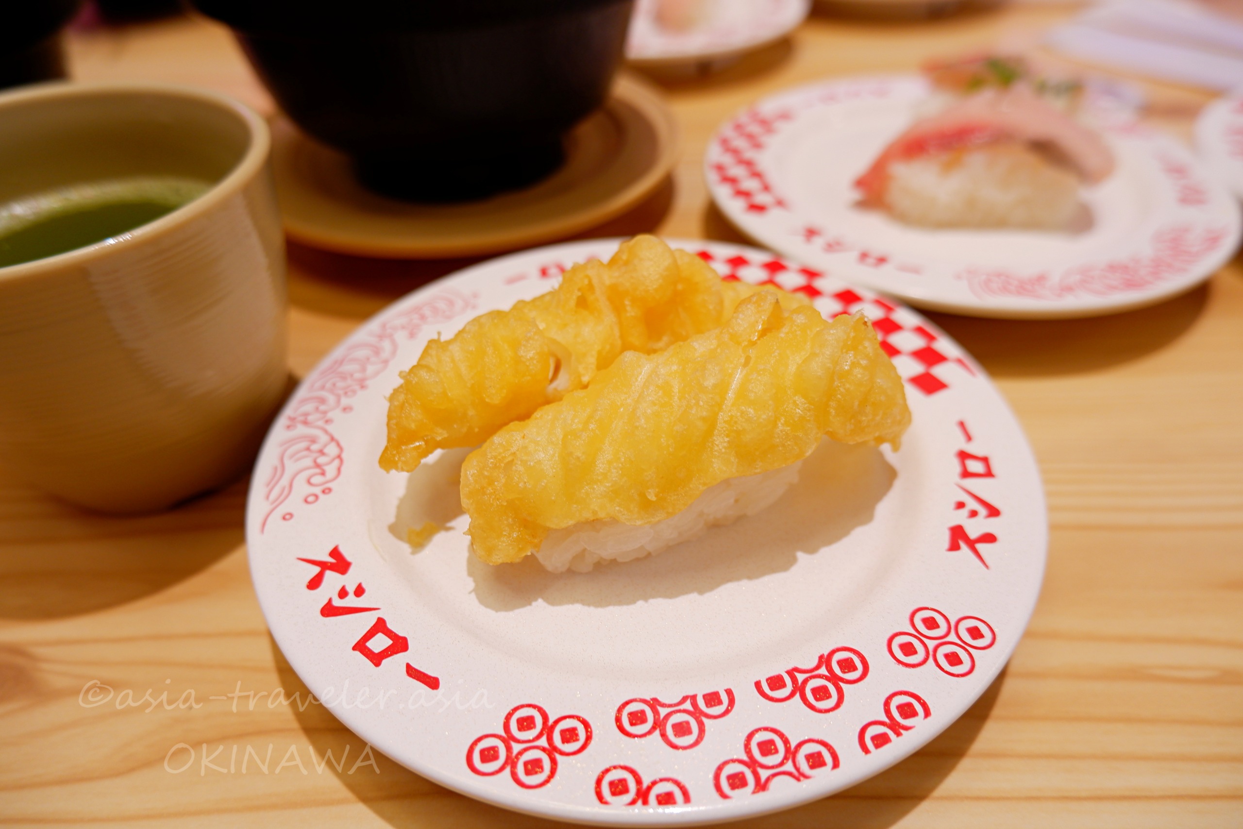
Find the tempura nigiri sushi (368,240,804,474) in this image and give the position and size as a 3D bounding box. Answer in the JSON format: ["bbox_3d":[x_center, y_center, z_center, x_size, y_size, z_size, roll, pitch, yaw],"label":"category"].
[{"bbox_3d":[-0.003,-0.012,0.162,0.090,0.035,0.033,-18,45,-16],"label":"tempura nigiri sushi"}]

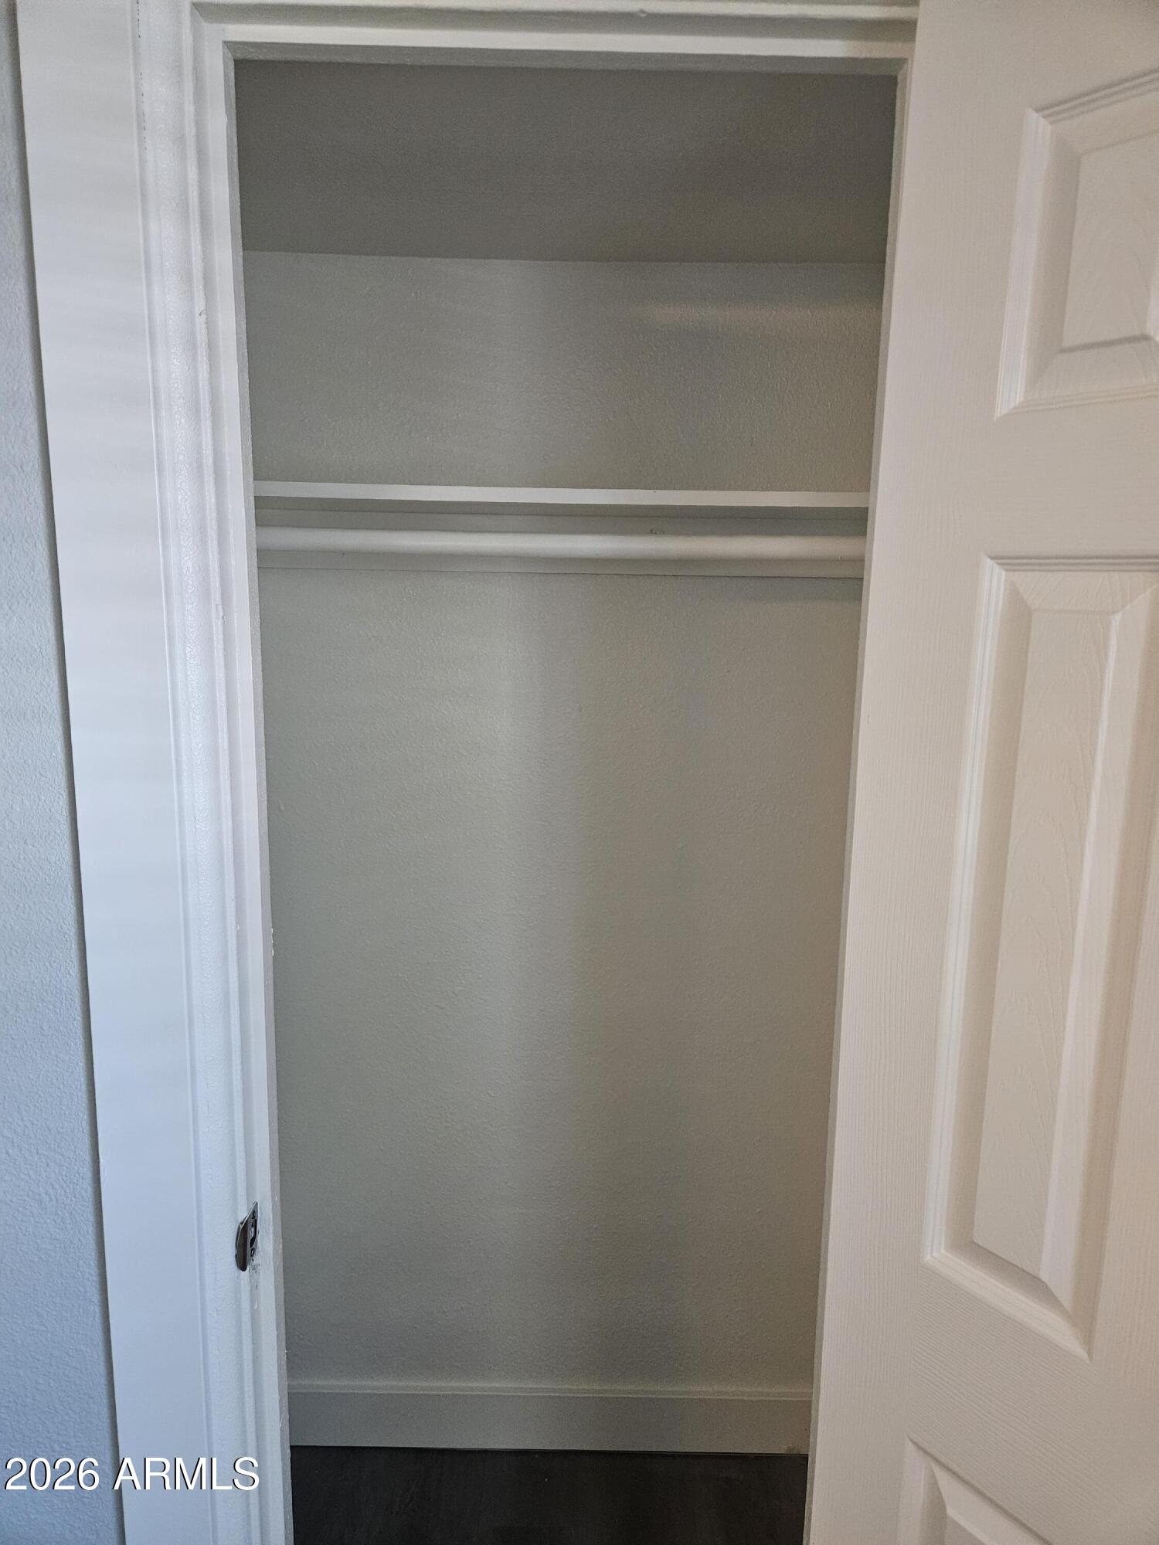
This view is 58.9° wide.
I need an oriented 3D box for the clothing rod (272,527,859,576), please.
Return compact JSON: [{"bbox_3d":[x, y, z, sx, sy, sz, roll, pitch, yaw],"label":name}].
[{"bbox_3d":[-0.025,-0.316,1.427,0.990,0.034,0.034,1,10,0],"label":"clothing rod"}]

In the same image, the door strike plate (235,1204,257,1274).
[{"bbox_3d":[-0.340,0.478,1.051,0.009,0.054,0.041,1,10,0],"label":"door strike plate"}]

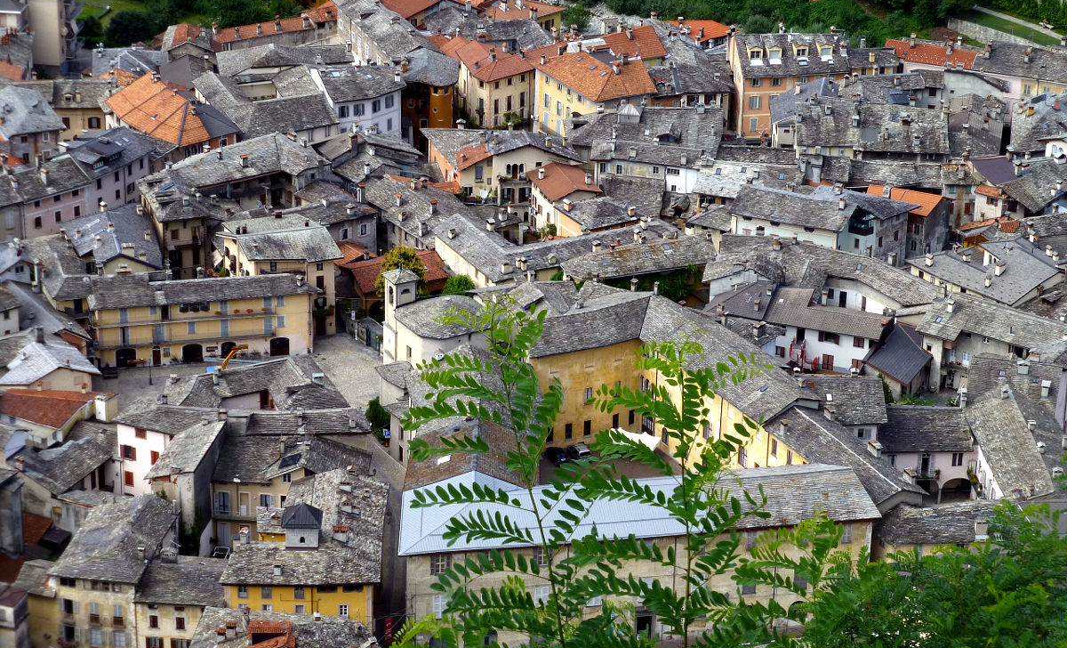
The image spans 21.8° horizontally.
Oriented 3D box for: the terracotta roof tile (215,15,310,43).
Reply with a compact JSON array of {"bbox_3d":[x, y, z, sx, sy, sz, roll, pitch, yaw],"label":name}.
[{"bbox_3d":[-44.471,-48.437,456.943,17.200,1.500,3.300,-13,26,-30],"label":"terracotta roof tile"}]

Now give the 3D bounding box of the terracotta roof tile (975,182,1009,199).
[{"bbox_3d":[64.153,-18.462,386.592,4.700,0.900,2.100,14,26,28],"label":"terracotta roof tile"}]

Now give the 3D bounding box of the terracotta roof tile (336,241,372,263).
[{"bbox_3d":[-24.105,-9.564,367.390,4.900,1.000,5.340,-14,27,-33],"label":"terracotta roof tile"}]

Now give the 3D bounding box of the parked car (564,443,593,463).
[{"bbox_3d":[5.229,14.680,323.502,1.730,1.500,3.980,-9,24,-23],"label":"parked car"}]

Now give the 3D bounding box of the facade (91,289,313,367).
[{"bbox_3d":[-41.148,0.964,346.400,27.070,8.200,1.300,-3,23,-10],"label":"facade"}]

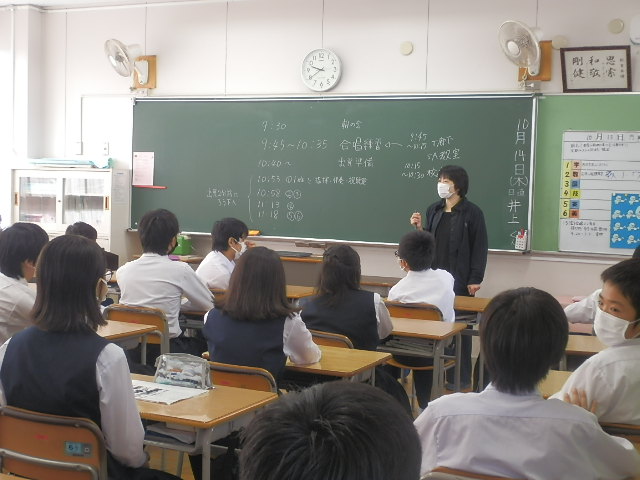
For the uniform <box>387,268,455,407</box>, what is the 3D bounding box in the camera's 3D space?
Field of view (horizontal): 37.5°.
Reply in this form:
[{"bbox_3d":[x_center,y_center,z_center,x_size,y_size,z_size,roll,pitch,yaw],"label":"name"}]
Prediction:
[{"bbox_3d":[0.583,0.600,5.291,0.440,0.900,0.580,3,4,20],"label":"uniform"}]

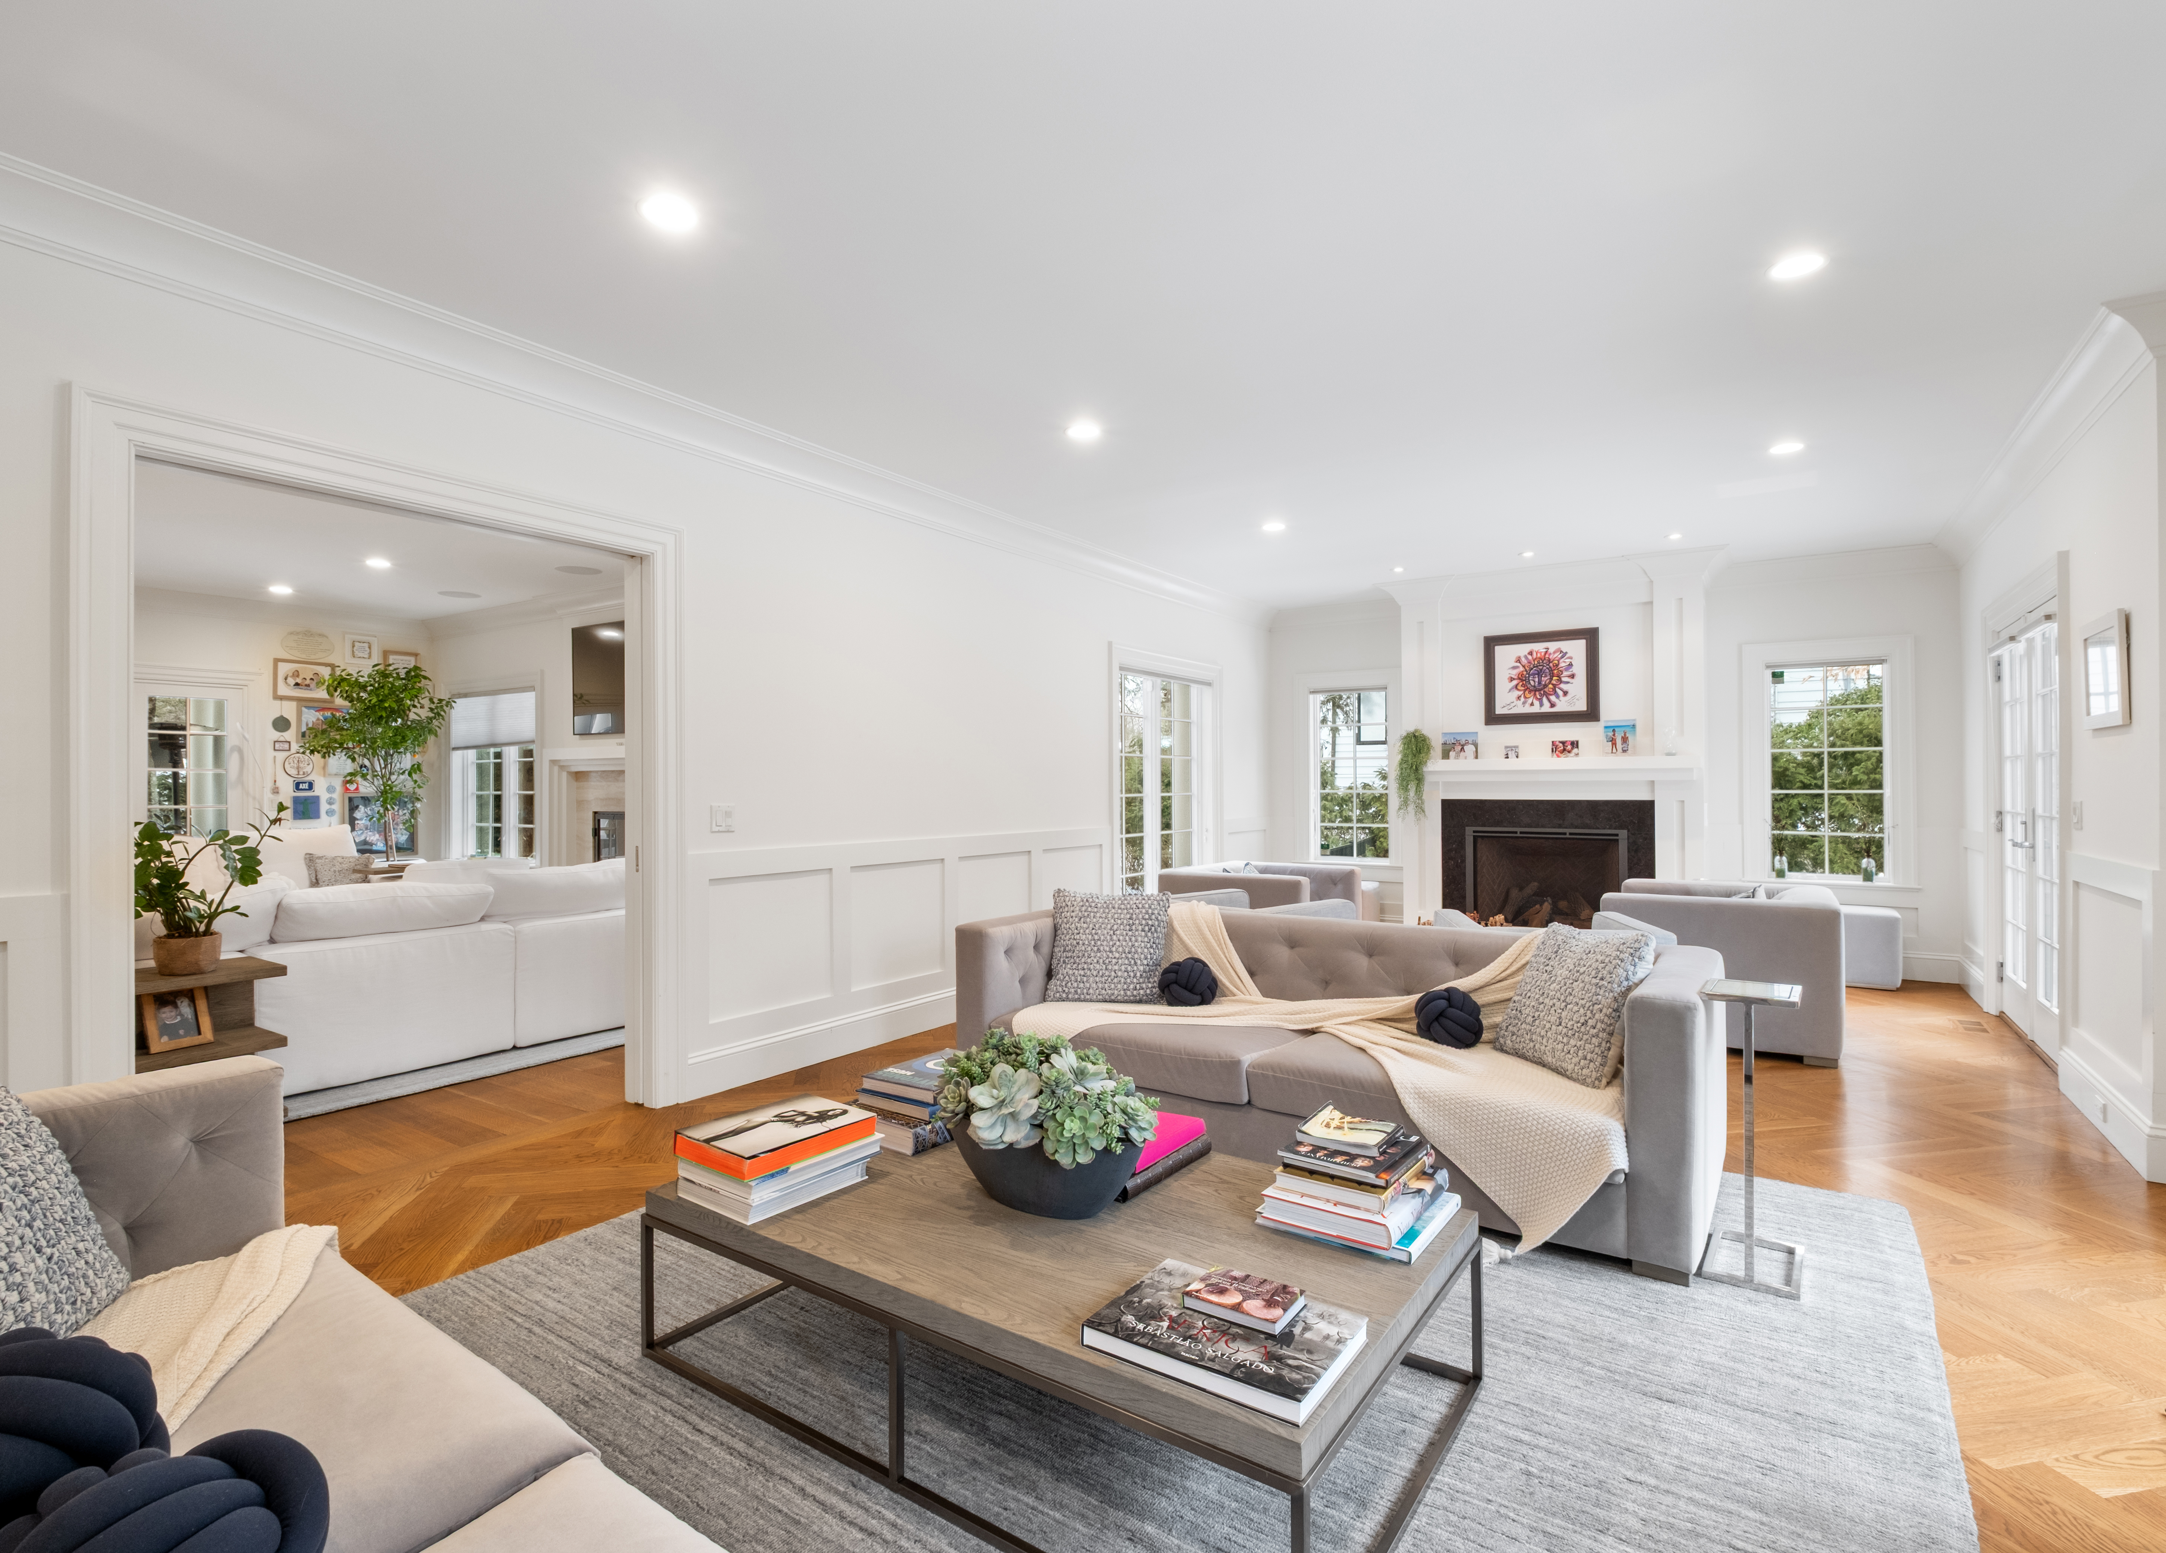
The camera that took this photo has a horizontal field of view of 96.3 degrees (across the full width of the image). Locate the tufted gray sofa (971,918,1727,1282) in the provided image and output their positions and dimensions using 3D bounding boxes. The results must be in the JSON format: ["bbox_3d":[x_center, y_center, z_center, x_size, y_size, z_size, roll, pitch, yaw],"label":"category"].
[{"bbox_3d":[0.798,0.932,3.555,2.500,0.715,0.970,0,0,35],"label":"tufted gray sofa"}]

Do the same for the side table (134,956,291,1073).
[{"bbox_3d":[-3.316,1.001,3.503,0.380,0.575,0.600,0,0,35],"label":"side table"}]

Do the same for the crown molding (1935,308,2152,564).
[{"bbox_3d":[4.311,-1.372,4.522,0.120,0.165,3.690,0,0,35],"label":"crown molding"}]

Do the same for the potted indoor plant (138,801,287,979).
[{"bbox_3d":[-3.277,0.401,3.547,0.430,0.620,0.480,0,0,35],"label":"potted indoor plant"}]

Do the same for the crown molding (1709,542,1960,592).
[{"bbox_3d":[4.841,-1.361,6.330,1.320,0.165,0.120,0,0,35],"label":"crown molding"}]

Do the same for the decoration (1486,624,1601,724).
[{"bbox_3d":[3.208,-0.686,6.791,0.735,0.640,0.045,0,0,35],"label":"decoration"}]

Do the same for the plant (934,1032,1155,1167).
[{"bbox_3d":[-0.082,0.694,2.146,0.510,0.220,0.350,0,0,35],"label":"plant"}]

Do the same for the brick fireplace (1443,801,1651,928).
[{"bbox_3d":[3.282,0.741,6.877,1.360,1.136,0.300,0,0,35],"label":"brick fireplace"}]

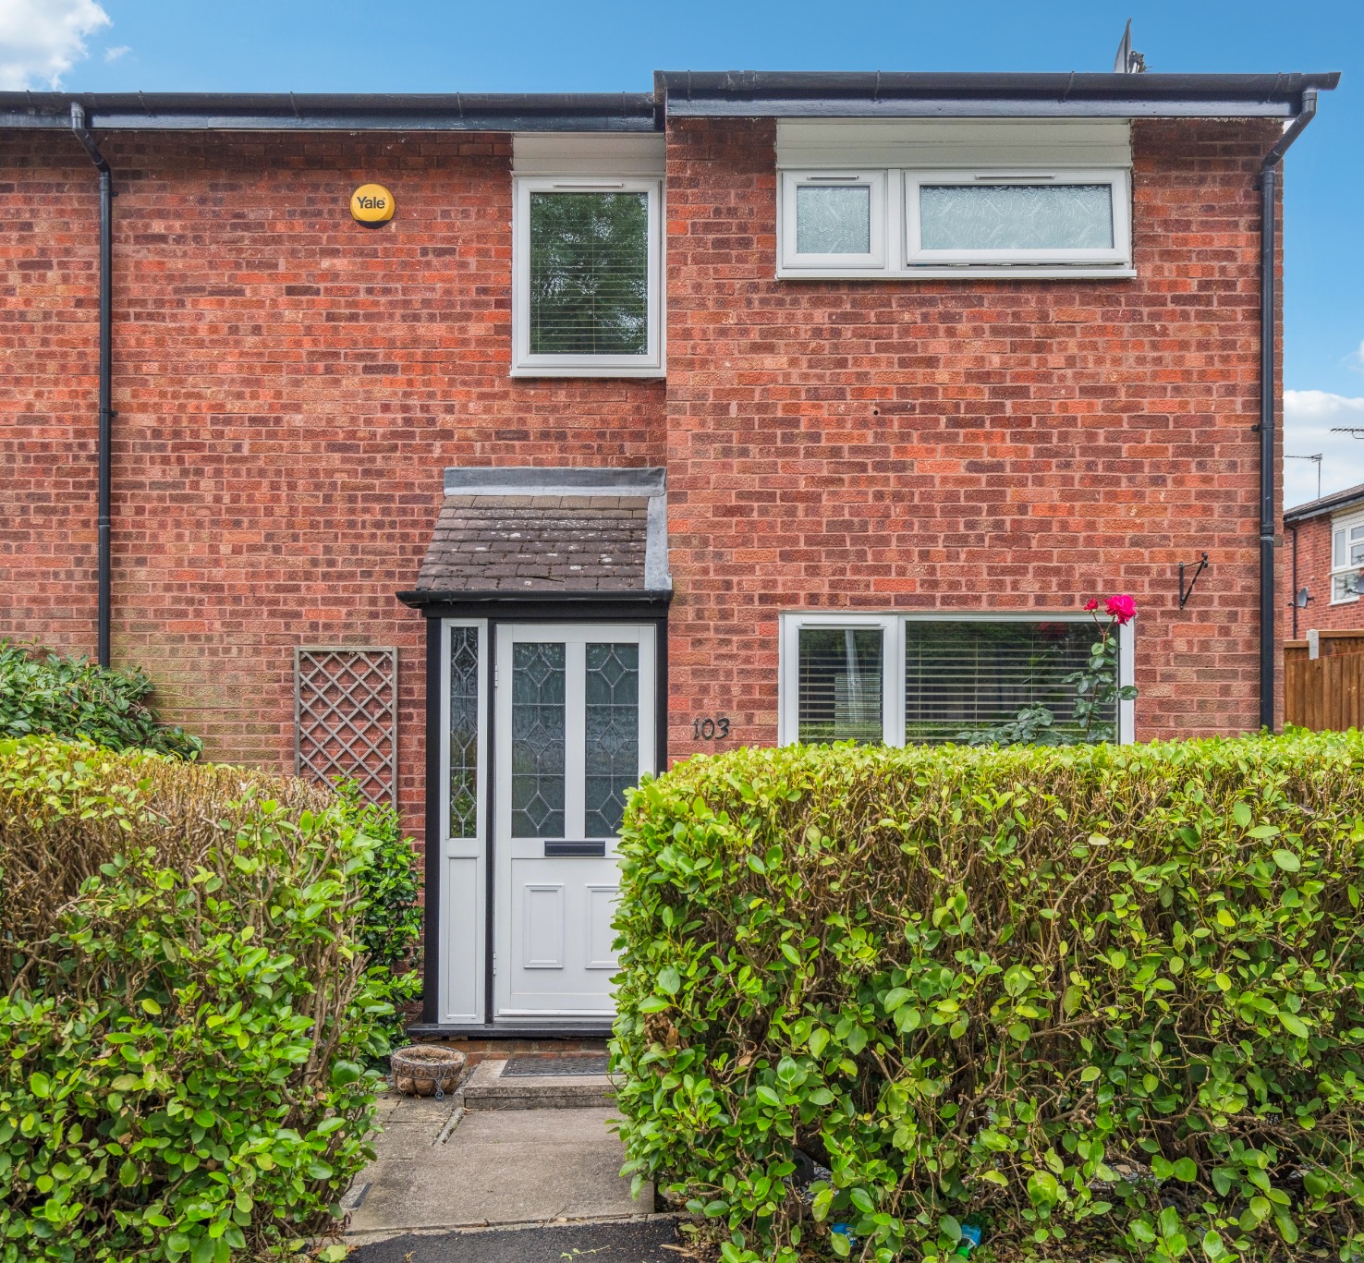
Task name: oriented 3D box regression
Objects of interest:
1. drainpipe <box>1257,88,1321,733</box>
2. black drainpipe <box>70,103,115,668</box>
[{"bbox_3d":[3.020,-0.280,6.300,0.270,4.800,0.190,0,0,1],"label":"drainpipe"},{"bbox_3d":[-3.405,-0.460,7.290,0.210,5.100,0.190,0,0,1],"label":"black drainpipe"}]

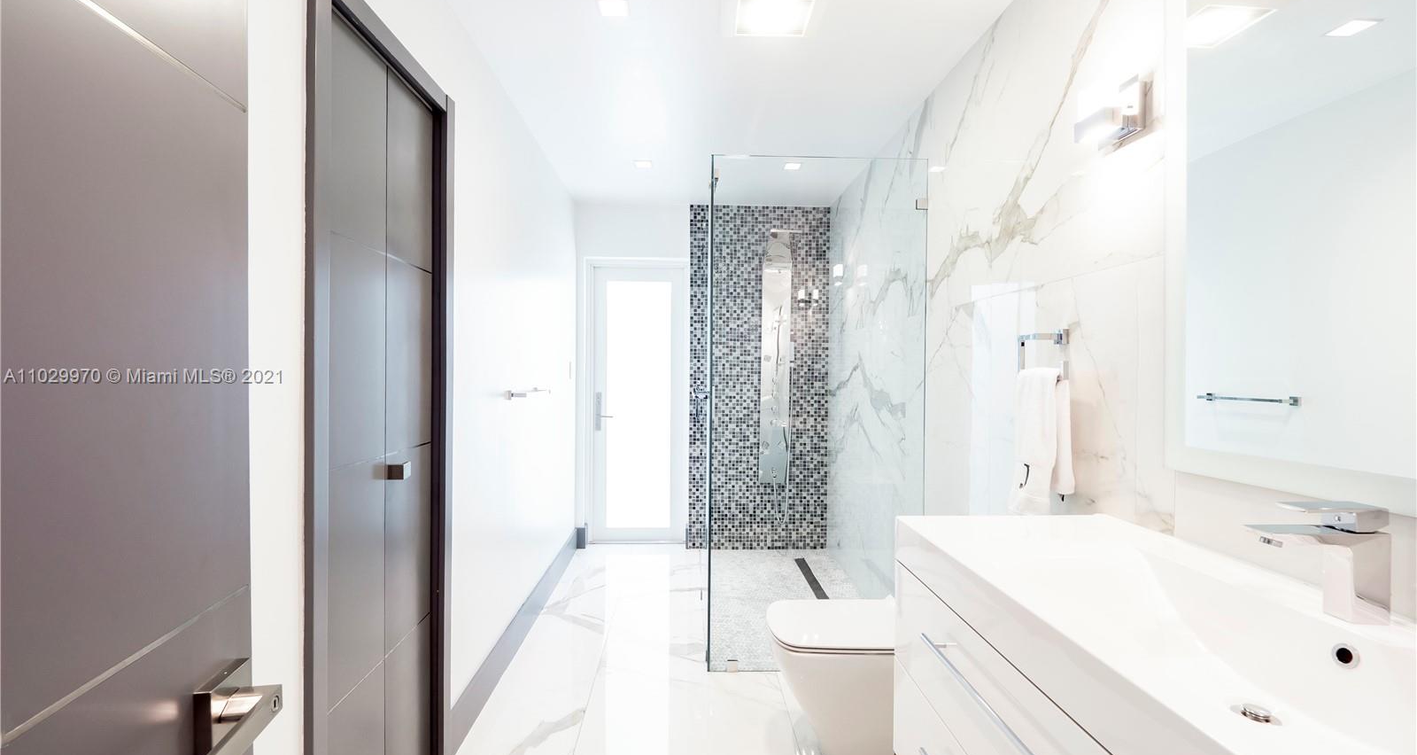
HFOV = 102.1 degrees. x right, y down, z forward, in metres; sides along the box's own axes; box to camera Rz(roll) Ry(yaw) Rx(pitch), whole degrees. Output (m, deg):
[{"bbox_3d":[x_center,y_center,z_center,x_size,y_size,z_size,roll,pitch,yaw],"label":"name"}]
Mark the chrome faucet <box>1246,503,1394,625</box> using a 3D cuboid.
[{"bbox_3d":[0.848,0.257,0.801,0.168,0.160,0.043,0,0,-2],"label":"chrome faucet"}]

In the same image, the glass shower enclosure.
[{"bbox_3d":[0.435,0.150,3.229,0.930,2.170,1.620,0,0,-2],"label":"glass shower enclosure"}]

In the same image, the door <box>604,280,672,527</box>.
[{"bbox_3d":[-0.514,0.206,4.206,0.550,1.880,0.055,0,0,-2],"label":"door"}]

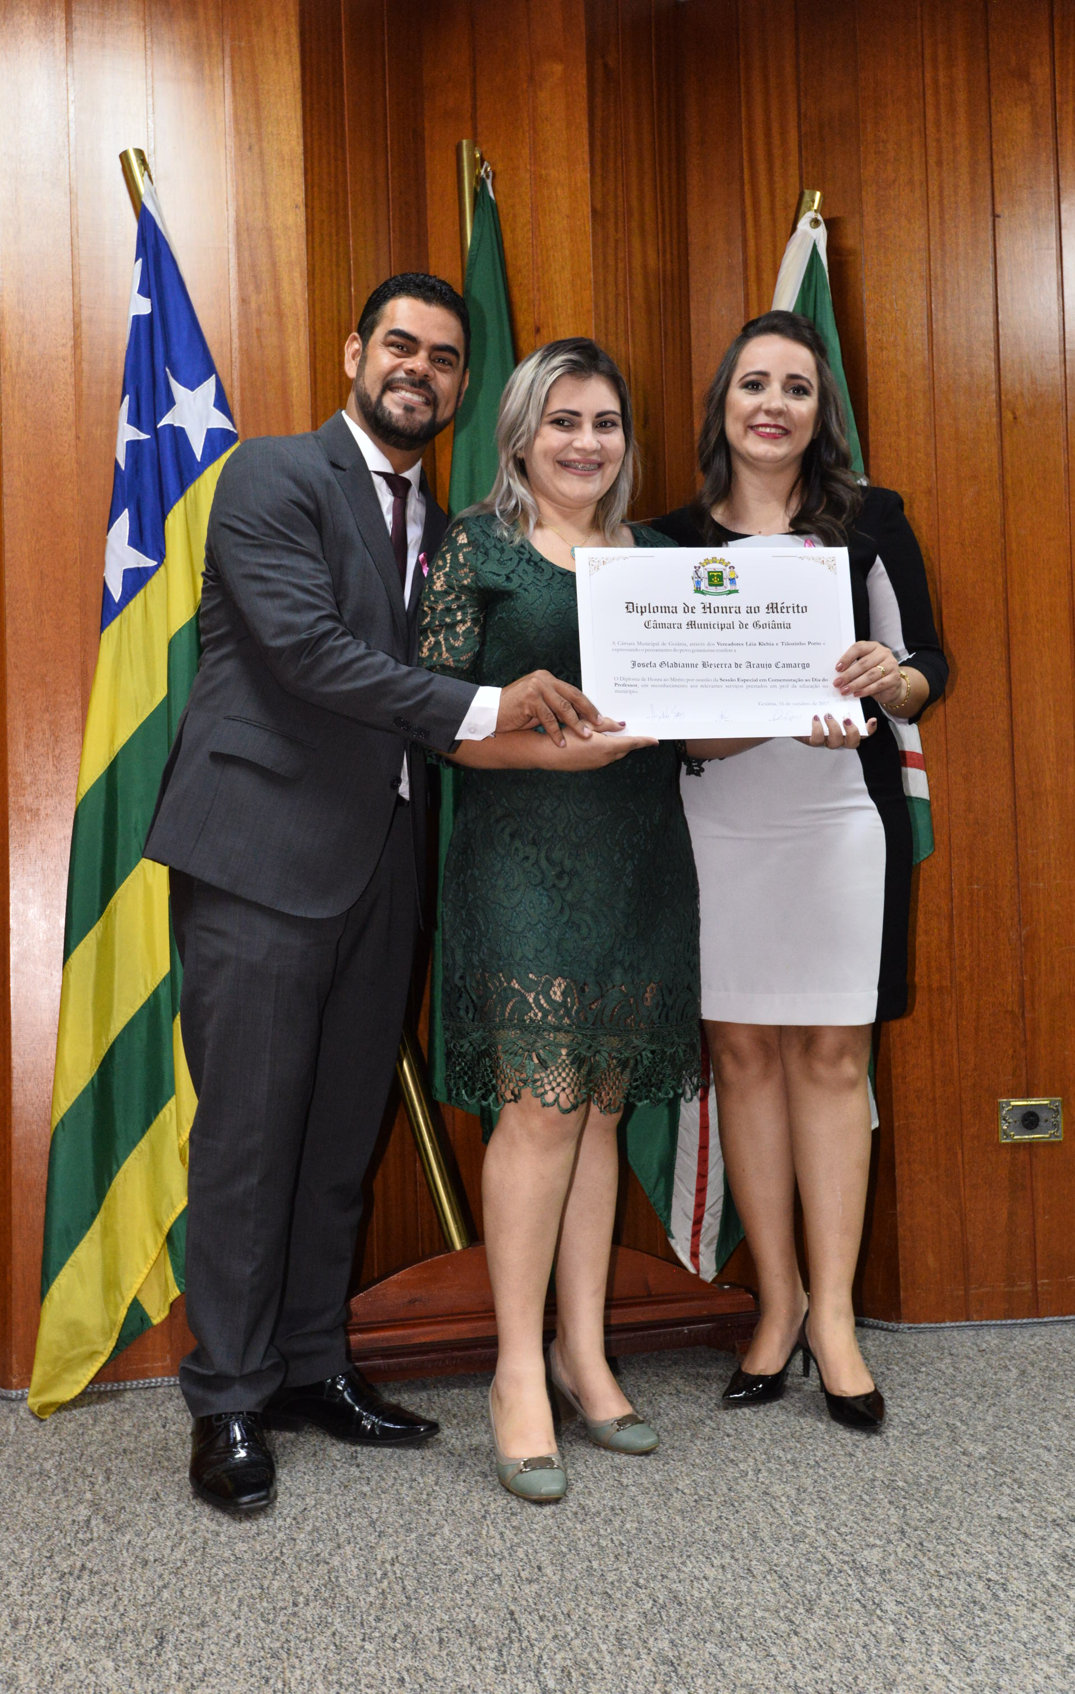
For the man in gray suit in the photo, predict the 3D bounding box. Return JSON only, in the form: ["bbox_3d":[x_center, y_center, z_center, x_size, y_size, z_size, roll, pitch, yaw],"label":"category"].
[{"bbox_3d":[-0.265,0.037,2.391,0.560,1.710,0.560,-1,-2,-38],"label":"man in gray suit"}]

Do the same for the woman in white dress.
[{"bbox_3d":[0.427,0.022,2.581,0.480,1.710,0.420,-2,-2,22],"label":"woman in white dress"}]

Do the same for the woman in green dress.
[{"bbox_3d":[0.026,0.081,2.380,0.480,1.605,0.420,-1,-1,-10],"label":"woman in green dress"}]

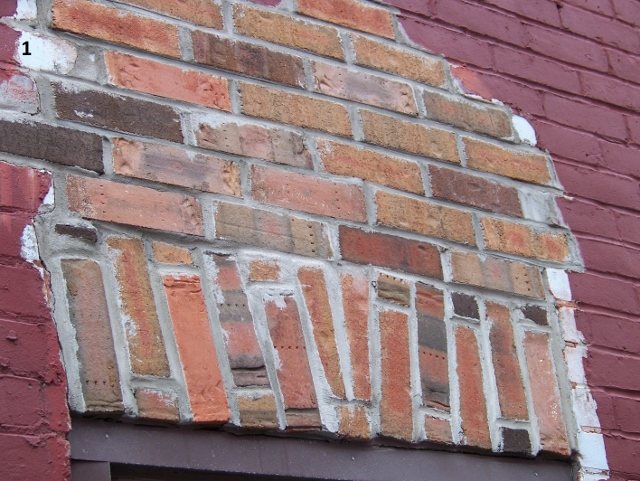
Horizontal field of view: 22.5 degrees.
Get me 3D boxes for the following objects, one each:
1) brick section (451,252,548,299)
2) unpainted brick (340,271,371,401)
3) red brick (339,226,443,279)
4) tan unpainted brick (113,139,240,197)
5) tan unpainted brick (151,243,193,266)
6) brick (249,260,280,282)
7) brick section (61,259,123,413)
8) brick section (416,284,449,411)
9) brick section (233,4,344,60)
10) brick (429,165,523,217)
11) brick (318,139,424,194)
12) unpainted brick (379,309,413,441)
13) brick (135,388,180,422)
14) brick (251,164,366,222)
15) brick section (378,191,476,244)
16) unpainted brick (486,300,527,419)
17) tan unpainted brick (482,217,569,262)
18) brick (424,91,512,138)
[{"bbox_3d":[0.264,0.076,2.646,0.202,0.056,0.092,10,-30,-35],"label":"brick section"},{"bbox_3d":[0.031,0.158,2.353,0.053,0.199,0.094,14,-33,-32],"label":"unpainted brick"},{"bbox_3d":[0.085,0.038,2.523,0.202,0.056,0.092,10,-30,-35],"label":"red brick"},{"bbox_3d":[-0.222,-0.082,2.252,0.203,0.056,0.093,10,-28,-36],"label":"tan unpainted brick"},{"bbox_3d":[-0.227,0.038,2.216,0.058,0.028,0.094,7,-29,-36],"label":"tan unpainted brick"},{"bbox_3d":[-0.106,0.060,2.275,0.053,0.033,0.093,10,-28,-36],"label":"brick"},{"bbox_3d":[-0.324,0.141,2.135,0.056,0.206,0.092,4,-26,-37],"label":"brick section"},{"bbox_3d":[0.146,0.180,2.492,0.055,0.203,0.092,18,-34,-31],"label":"brick section"},{"bbox_3d":[-0.074,-0.314,2.592,0.204,0.056,0.092,10,-30,-35],"label":"brick section"},{"bbox_3d":[0.223,-0.061,2.615,0.196,0.056,0.093,10,-28,-36],"label":"brick"},{"bbox_3d":[0.055,-0.092,2.515,0.197,0.056,0.094,10,-30,-34],"label":"brick"},{"bbox_3d":[0.081,0.209,2.354,0.057,0.200,0.093,19,-33,-32],"label":"unpainted brick"},{"bbox_3d":[-0.234,0.231,2.099,0.062,0.041,0.094,10,-30,-34],"label":"brick"},{"bbox_3d":[-0.042,-0.051,2.387,0.205,0.057,0.093,10,-28,-36],"label":"brick"},{"bbox_3d":[0.140,-0.015,2.539,0.196,0.056,0.094,10,-30,-34],"label":"brick section"},{"bbox_3d":[0.258,0.203,2.507,0.054,0.194,0.093,11,-29,-36],"label":"unpainted brick"},{"bbox_3d":[0.308,0.019,2.645,0.195,0.055,0.093,10,-28,-36],"label":"tan unpainted brick"},{"bbox_3d":[0.220,-0.189,2.703,0.192,0.056,0.094,10,-30,-34],"label":"brick"}]

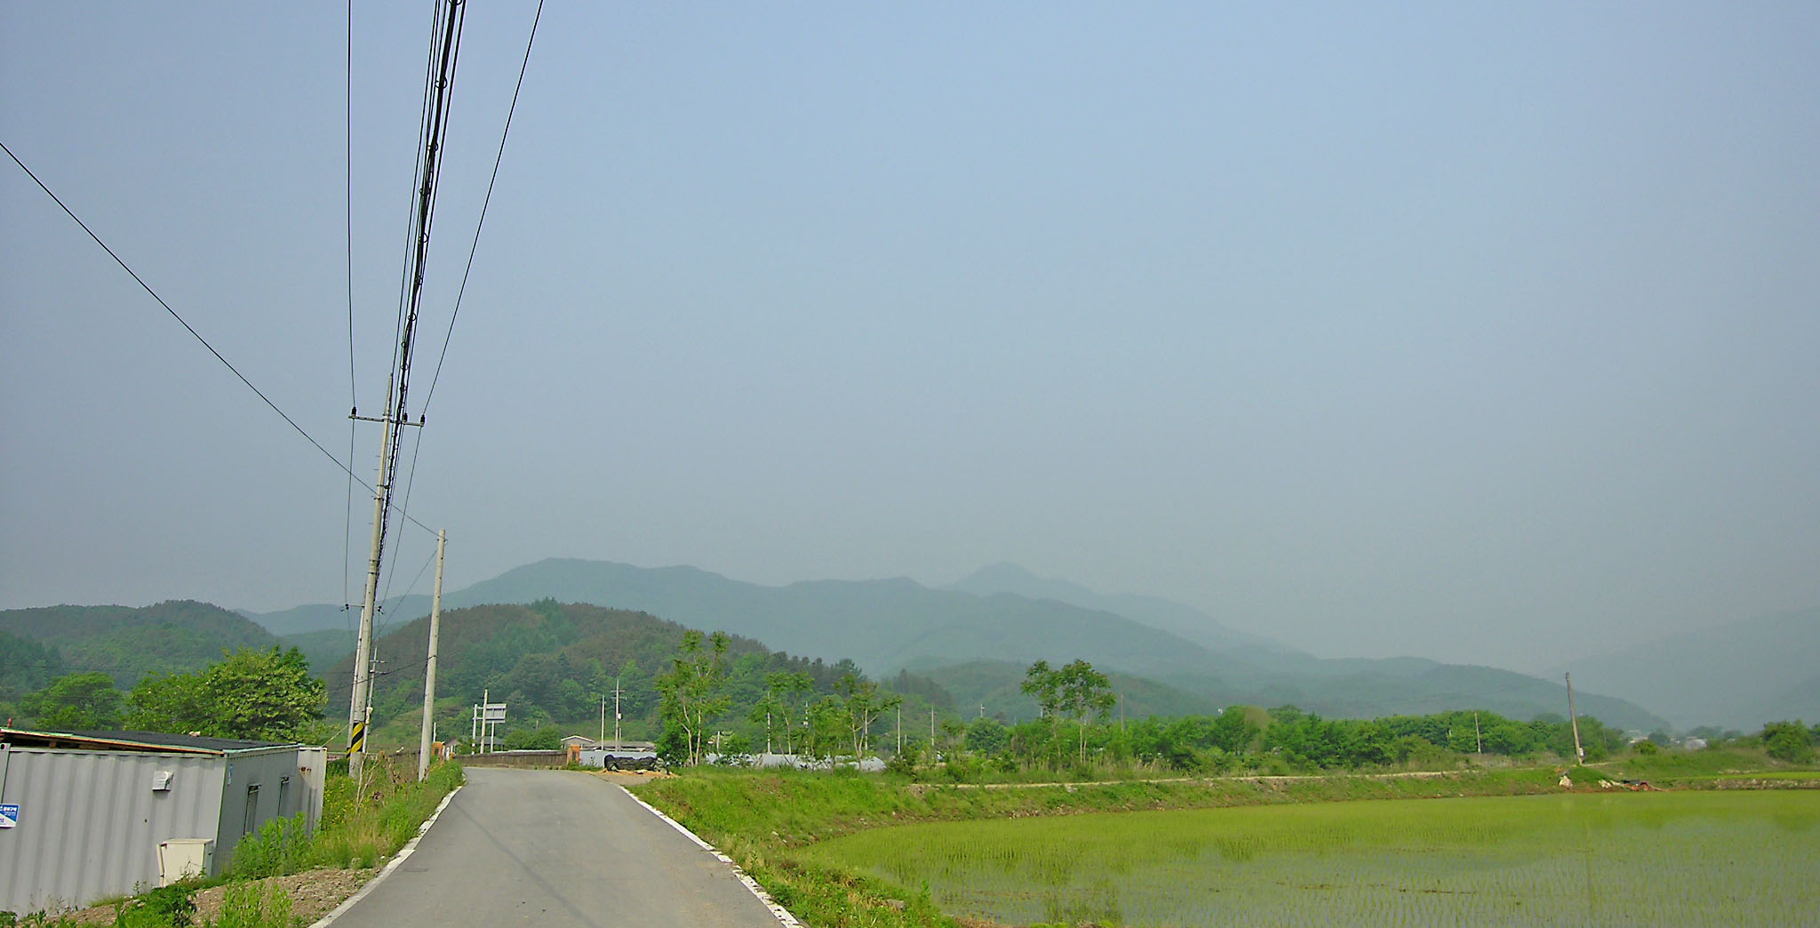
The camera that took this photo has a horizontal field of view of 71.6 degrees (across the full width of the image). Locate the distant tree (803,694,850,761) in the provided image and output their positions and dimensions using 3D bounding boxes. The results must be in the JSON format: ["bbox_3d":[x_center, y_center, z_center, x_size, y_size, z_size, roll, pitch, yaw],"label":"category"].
[{"bbox_3d":[-4.359,13.779,65.570,2.440,3.470,2.320,1,-12,-4],"label":"distant tree"}]

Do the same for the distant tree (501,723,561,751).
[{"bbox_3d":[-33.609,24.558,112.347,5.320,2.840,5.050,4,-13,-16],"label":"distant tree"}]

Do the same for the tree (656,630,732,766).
[{"bbox_3d":[-10.108,10.972,59.017,3.520,6.350,3.350,2,-12,-9],"label":"tree"}]

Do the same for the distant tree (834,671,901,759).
[{"bbox_3d":[-2.028,12.072,60.442,3.133,4.274,3.133,0,-12,-2],"label":"distant tree"}]

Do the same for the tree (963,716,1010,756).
[{"bbox_3d":[5.354,19.148,88.301,3.283,2.917,3.283,-1,-12,3],"label":"tree"}]

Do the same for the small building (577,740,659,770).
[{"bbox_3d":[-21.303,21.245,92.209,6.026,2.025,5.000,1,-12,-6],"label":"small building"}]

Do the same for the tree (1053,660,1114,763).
[{"bbox_3d":[9.578,13.719,69.677,3.380,5.740,3.210,-2,-12,8],"label":"tree"}]

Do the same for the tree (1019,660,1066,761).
[{"bbox_3d":[6.953,13.026,66.555,2.550,5.373,2.550,-1,-12,6],"label":"tree"}]

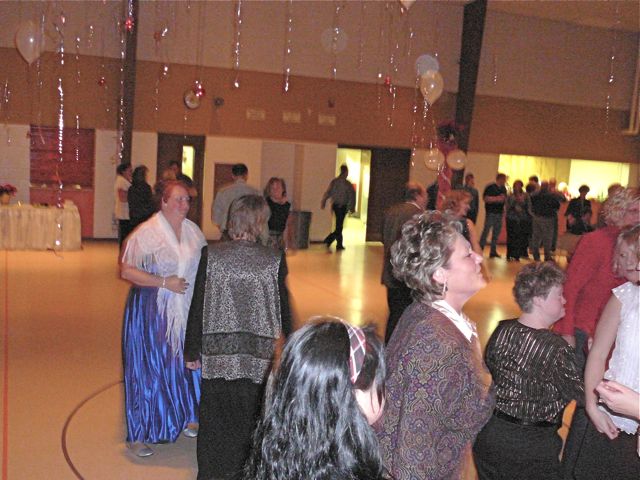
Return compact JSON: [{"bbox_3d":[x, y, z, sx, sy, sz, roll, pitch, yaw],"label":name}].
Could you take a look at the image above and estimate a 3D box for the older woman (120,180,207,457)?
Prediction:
[{"bbox_3d":[-0.895,0.433,3.755,0.520,1.550,0.440,-2,8,-36],"label":"older woman"}]

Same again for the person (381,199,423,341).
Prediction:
[{"bbox_3d":[0.855,0.336,6.153,0.400,1.740,0.540,-3,9,-40],"label":"person"}]

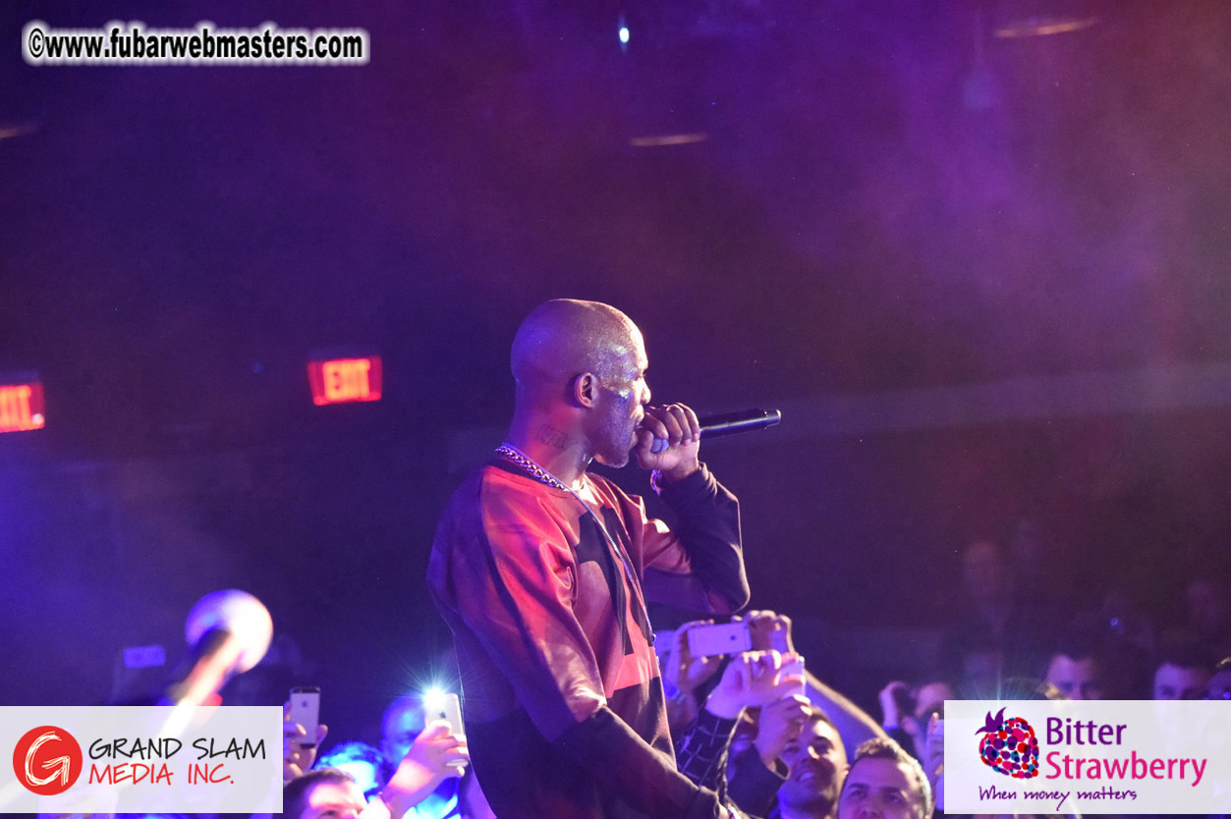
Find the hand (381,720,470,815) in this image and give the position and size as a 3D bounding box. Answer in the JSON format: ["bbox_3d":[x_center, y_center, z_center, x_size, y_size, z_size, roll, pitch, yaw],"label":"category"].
[{"bbox_3d":[-0.357,0.673,7.400,0.195,0.118,0.085,-47,0,0],"label":"hand"}]

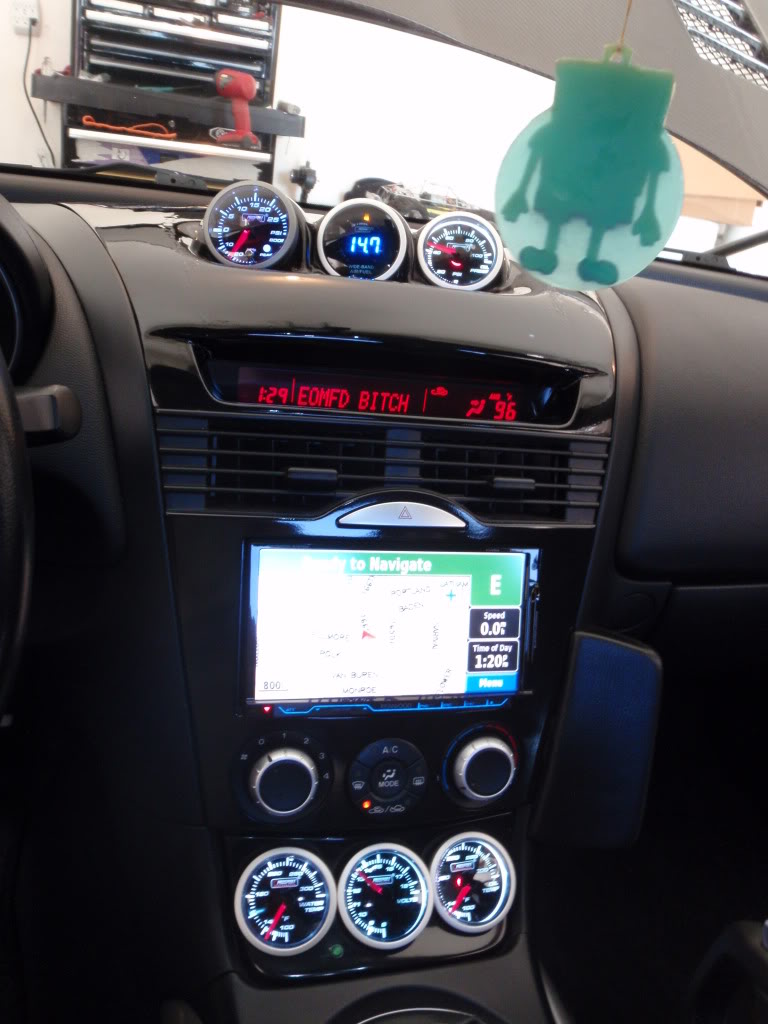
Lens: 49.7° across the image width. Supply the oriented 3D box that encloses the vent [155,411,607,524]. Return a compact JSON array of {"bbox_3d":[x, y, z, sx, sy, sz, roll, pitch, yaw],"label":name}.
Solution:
[{"bbox_3d":[0.003,-0.023,0.485,0.265,0.055,0.035,2,-4,-16],"label":"vent"}]

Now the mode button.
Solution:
[{"bbox_3d":[0.003,0.152,0.471,0.021,0.021,0.008,2,-3,-16],"label":"mode button"}]

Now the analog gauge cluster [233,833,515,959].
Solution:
[{"bbox_3d":[-0.004,0.227,0.501,0.174,0.062,0.030,2,-10,-16],"label":"analog gauge cluster"}]

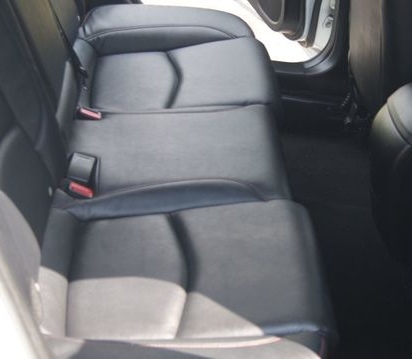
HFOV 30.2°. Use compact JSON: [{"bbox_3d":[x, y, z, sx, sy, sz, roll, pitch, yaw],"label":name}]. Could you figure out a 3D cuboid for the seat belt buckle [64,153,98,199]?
[{"bbox_3d":[-0.242,-0.008,1.490,0.047,0.070,0.040,13,31,-11],"label":"seat belt buckle"}]

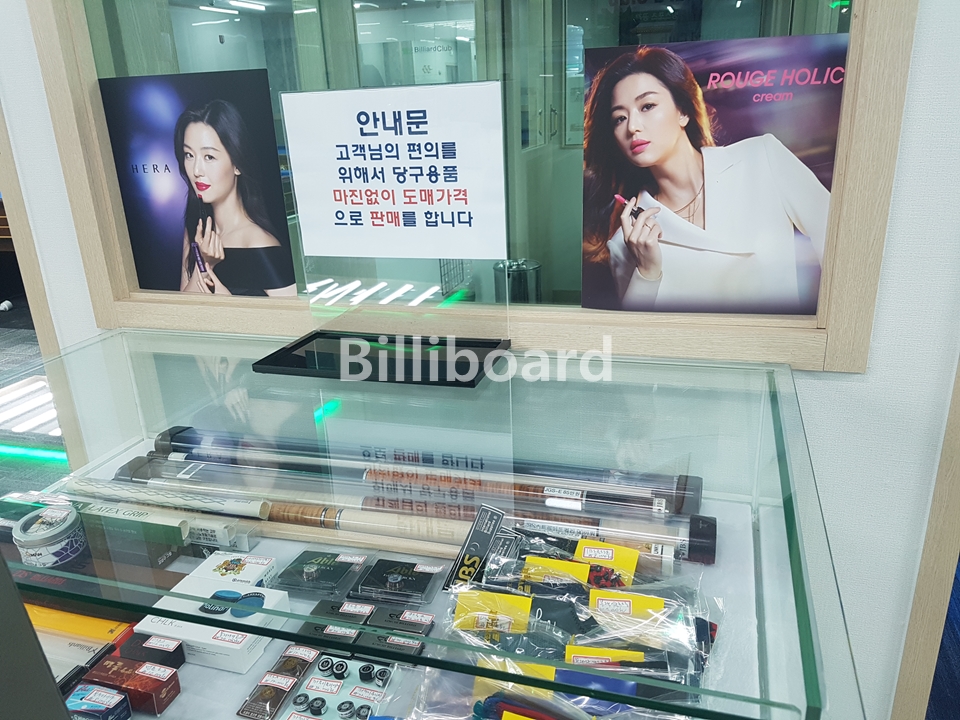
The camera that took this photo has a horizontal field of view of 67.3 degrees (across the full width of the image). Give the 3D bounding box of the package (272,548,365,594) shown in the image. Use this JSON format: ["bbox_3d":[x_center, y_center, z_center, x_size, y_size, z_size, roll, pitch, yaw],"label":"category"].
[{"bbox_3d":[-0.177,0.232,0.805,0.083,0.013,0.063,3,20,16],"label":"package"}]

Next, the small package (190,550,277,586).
[{"bbox_3d":[-0.271,0.238,0.791,0.077,0.021,0.056,2,20,15],"label":"small package"}]

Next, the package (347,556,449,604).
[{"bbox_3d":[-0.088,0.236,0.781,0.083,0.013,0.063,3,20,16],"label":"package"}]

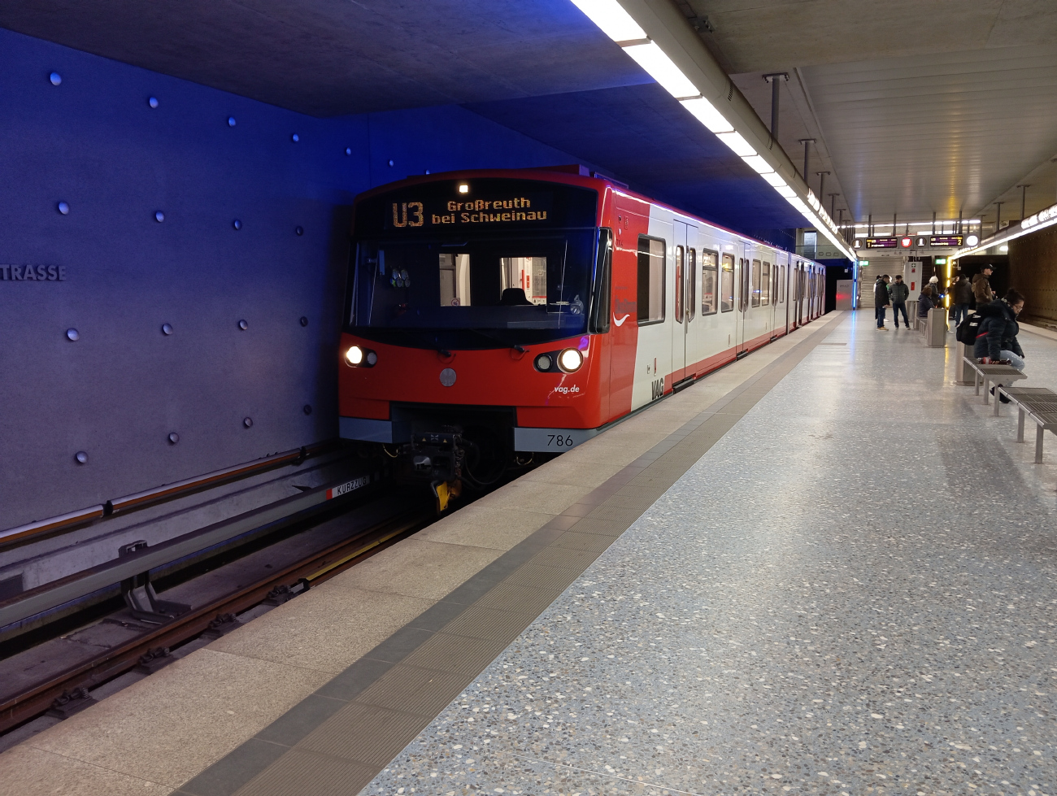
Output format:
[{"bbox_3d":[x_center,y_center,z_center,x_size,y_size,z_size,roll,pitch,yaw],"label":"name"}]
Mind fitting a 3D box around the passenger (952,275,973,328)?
[{"bbox_3d":[14.193,-3.162,27.891,0.550,1.710,0.380,1,7,11],"label":"passenger"}]

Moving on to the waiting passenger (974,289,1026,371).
[{"bbox_3d":[5.496,-0.614,9.969,0.620,1.325,0.500,5,9,39],"label":"waiting passenger"}]

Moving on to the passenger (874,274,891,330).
[{"bbox_3d":[11.096,-2.981,26.768,0.420,1.700,0.520,1,7,16],"label":"passenger"}]

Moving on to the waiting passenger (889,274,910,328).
[{"bbox_3d":[11.897,-3.062,27.377,0.560,1.690,0.370,4,8,30],"label":"waiting passenger"}]

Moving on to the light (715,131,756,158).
[{"bbox_3d":[2.008,-2.456,8.193,0.199,0.080,1.440,2,8,22],"label":"light"}]

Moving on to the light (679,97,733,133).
[{"bbox_3d":[1.451,-2.278,6.831,0.199,0.080,1.435,2,8,22],"label":"light"}]

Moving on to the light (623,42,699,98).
[{"bbox_3d":[0.875,-2.094,5.425,0.199,0.080,1.458,2,8,22],"label":"light"}]

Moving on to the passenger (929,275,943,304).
[{"bbox_3d":[12.523,-2.923,26.383,0.400,1.650,0.500,1,7,16],"label":"passenger"}]

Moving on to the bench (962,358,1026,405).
[{"bbox_3d":[5.364,-0.154,9.943,0.399,0.427,2.401,2,8,22],"label":"bench"}]

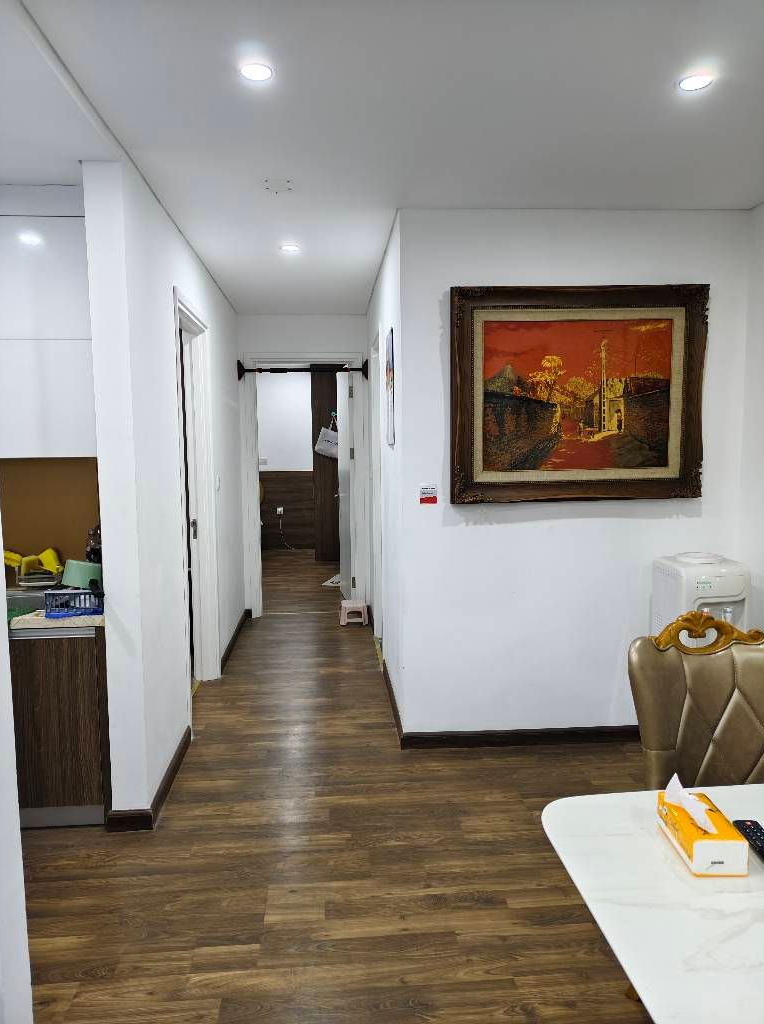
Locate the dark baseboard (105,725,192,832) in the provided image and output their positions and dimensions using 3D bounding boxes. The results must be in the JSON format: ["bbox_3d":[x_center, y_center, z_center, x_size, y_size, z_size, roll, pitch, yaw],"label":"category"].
[{"bbox_3d":[-1.031,1.187,3.097,0.185,0.080,0.815,-1,5,-4],"label":"dark baseboard"}]

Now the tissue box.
[{"bbox_3d":[0.597,0.603,1.280,0.093,0.065,0.173,0,5,0],"label":"tissue box"}]

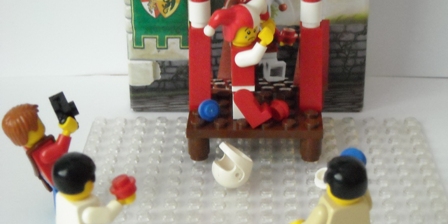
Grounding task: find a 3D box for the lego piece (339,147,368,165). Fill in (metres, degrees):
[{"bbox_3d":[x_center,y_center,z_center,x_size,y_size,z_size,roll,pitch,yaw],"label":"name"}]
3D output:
[{"bbox_3d":[0.038,0.014,0.321,0.008,0.008,0.005,6,-16,15],"label":"lego piece"}]

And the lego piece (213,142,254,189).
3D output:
[{"bbox_3d":[0.002,0.019,0.372,0.014,0.013,0.013,28,8,-28],"label":"lego piece"}]

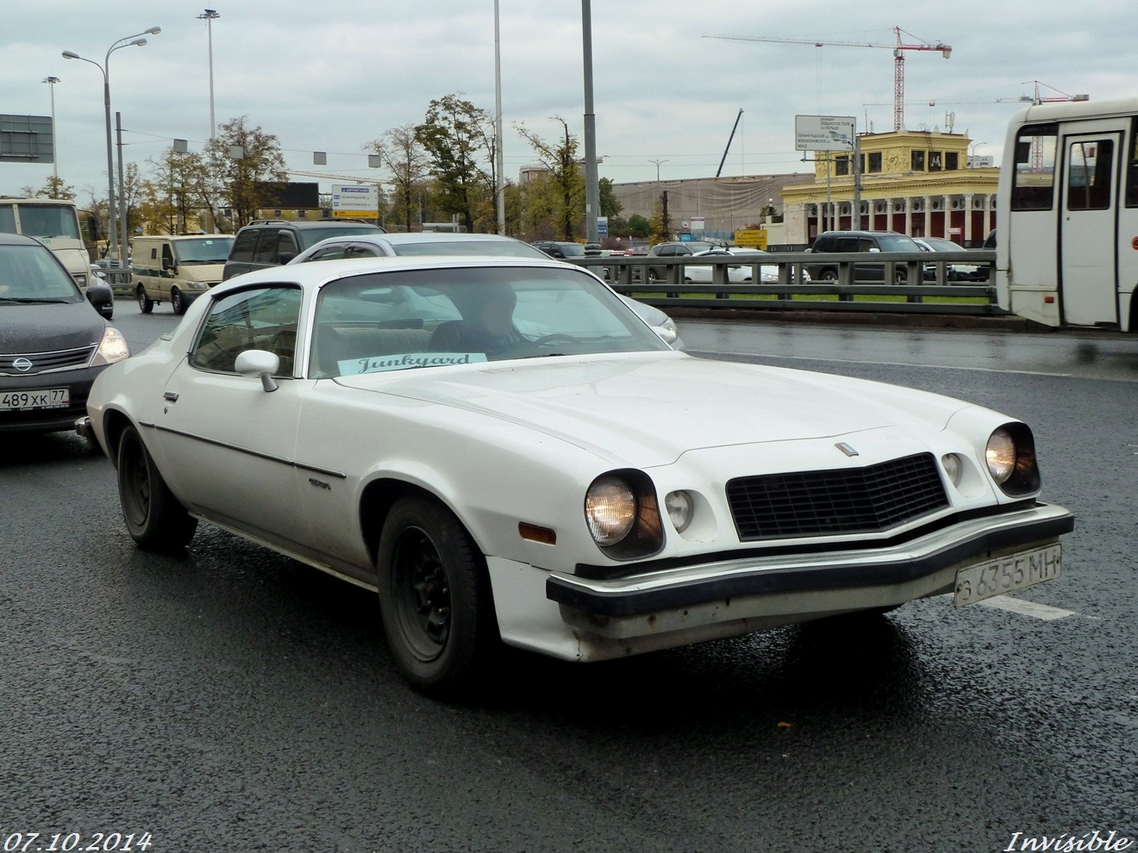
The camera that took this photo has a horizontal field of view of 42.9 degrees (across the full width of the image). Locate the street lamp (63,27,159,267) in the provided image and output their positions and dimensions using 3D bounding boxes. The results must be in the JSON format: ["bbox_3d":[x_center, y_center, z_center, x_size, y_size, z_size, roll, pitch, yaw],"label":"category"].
[{"bbox_3d":[-18.019,-10.384,57.397,3.700,10.610,1.600,-2,7,-8],"label":"street lamp"}]

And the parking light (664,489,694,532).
[{"bbox_3d":[0.274,0.226,3.767,0.110,0.112,0.055,-6,8,-33],"label":"parking light"}]

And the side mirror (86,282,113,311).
[{"bbox_3d":[-3.313,-0.915,10.200,0.200,0.165,0.130,-6,8,-35],"label":"side mirror"}]

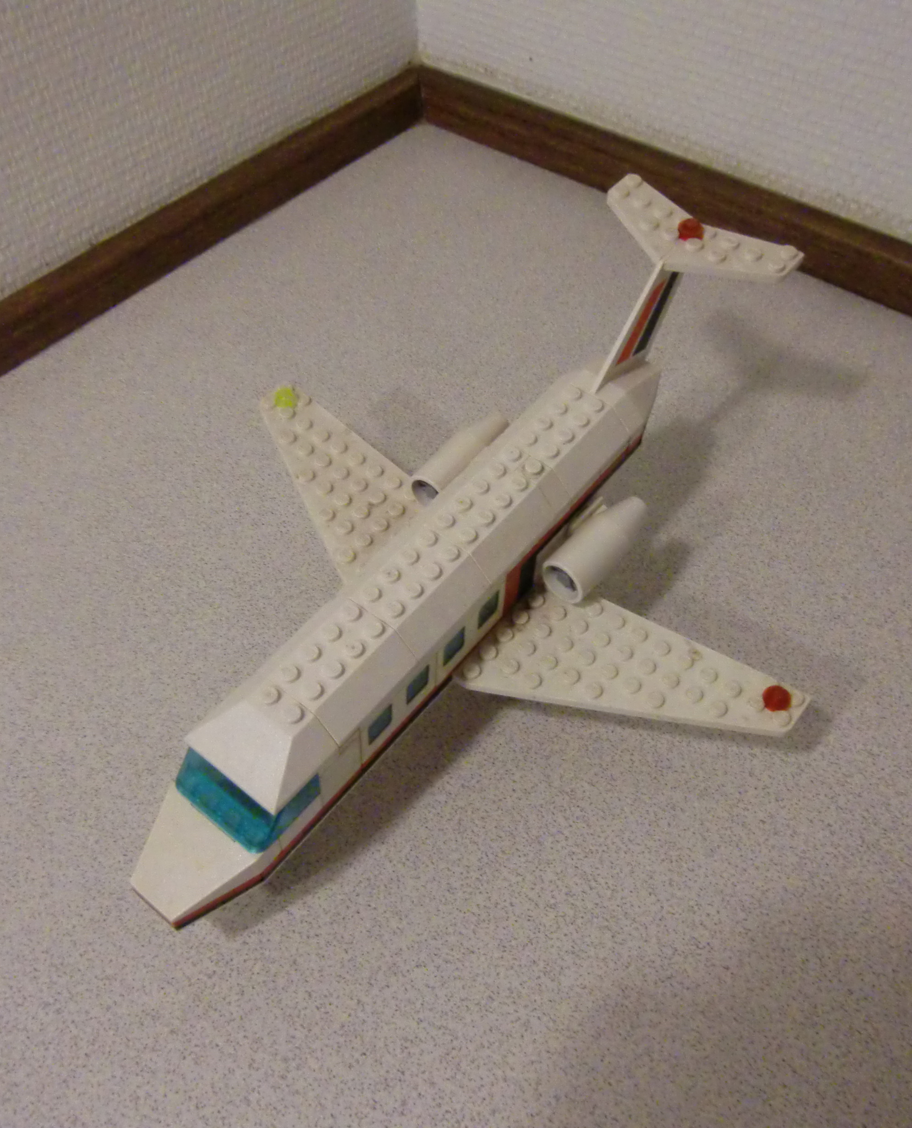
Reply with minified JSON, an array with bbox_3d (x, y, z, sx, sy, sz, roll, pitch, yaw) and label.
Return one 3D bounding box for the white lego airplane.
[{"bbox_3d":[0.004,-0.008,0.305,0.208,0.088,0.258,32,59,22],"label":"white lego airplane"}]

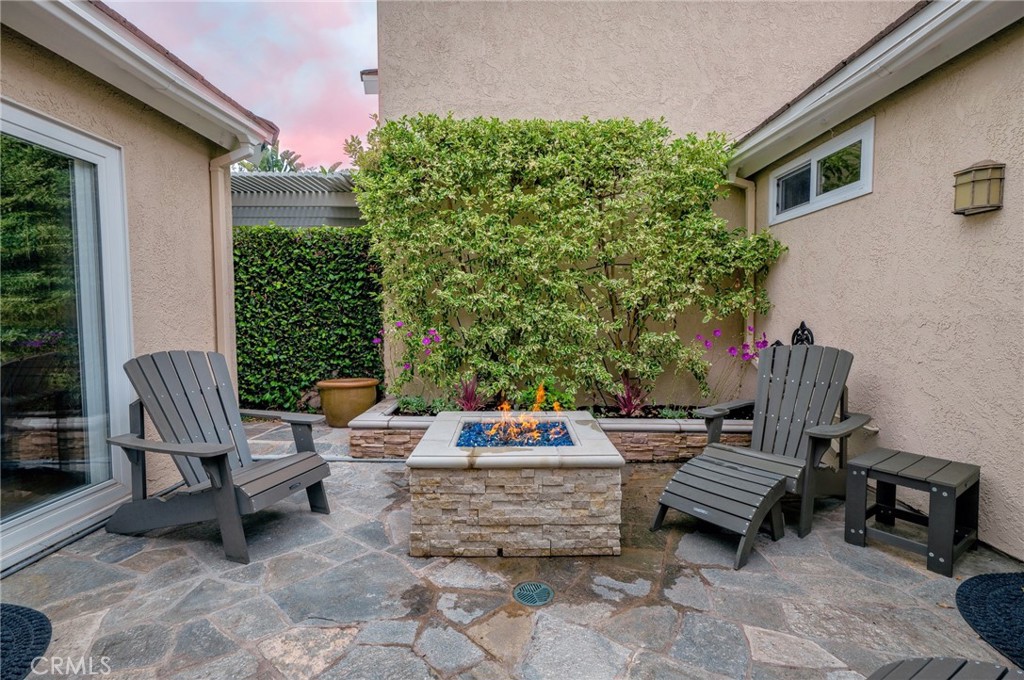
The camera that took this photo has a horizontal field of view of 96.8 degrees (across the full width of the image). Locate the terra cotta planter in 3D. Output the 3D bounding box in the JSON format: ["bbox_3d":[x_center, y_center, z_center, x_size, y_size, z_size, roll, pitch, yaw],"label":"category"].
[{"bbox_3d":[-1.684,0.627,4.740,0.643,0.440,0.643,0,4,0],"label":"terra cotta planter"}]

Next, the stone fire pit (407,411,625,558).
[{"bbox_3d":[0.024,0.776,2.667,1.041,0.488,1.035,0,4,0],"label":"stone fire pit"}]

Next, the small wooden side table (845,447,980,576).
[{"bbox_3d":[2.020,0.842,2.302,0.422,0.411,0.416,-2,4,-35],"label":"small wooden side table"}]

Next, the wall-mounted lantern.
[{"bbox_3d":[2.385,-0.775,2.353,0.119,0.271,0.184,0,4,0],"label":"wall-mounted lantern"}]

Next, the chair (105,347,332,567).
[{"bbox_3d":[-1.610,0.544,2.519,1.029,0.964,0.750,1,4,18],"label":"chair"}]

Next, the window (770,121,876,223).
[{"bbox_3d":[2.473,-1.301,3.704,0.071,0.500,1.232,0,4,0],"label":"window"}]

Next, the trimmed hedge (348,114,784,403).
[{"bbox_3d":[0.457,-0.713,4.327,3.915,2.630,0.595,0,4,0],"label":"trimmed hedge"}]

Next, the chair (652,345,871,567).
[{"bbox_3d":[1.511,0.538,2.714,1.559,0.964,0.750,-3,5,-38],"label":"chair"}]

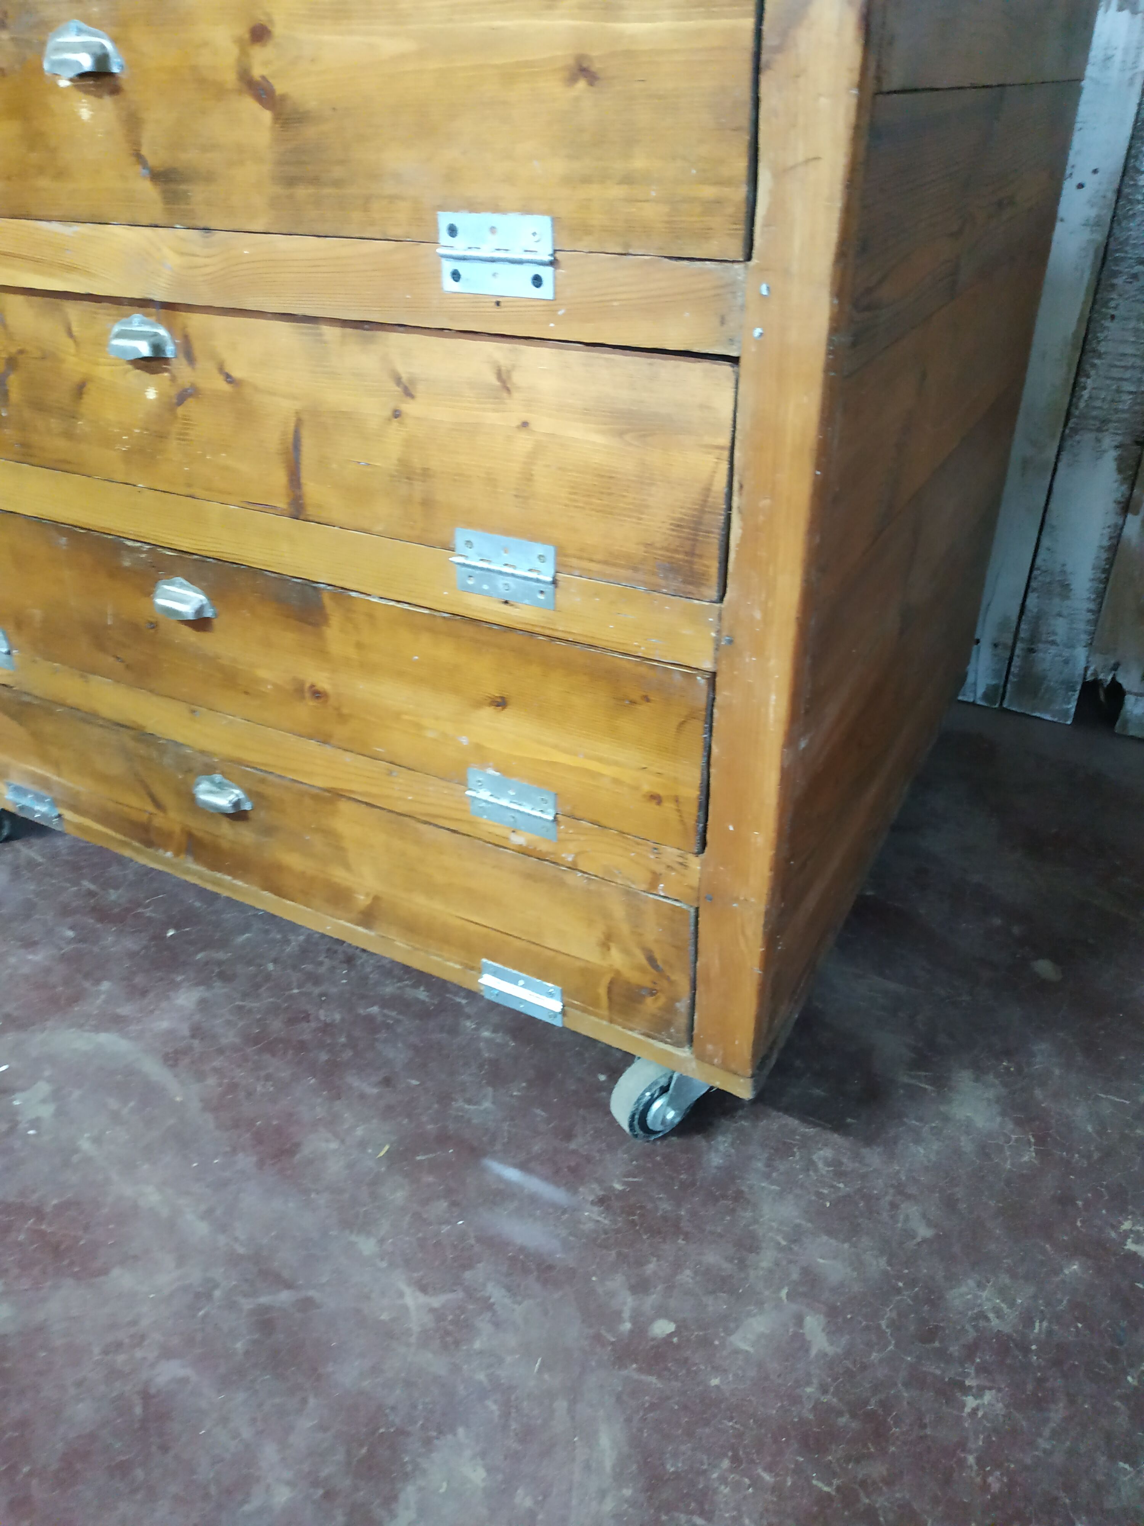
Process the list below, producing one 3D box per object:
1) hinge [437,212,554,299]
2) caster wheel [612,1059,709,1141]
[{"bbox_3d":[-0.045,-0.290,0.606,0.076,0.043,0.007,15,36,24],"label":"hinge"},{"bbox_3d":[0.081,0.271,0.905,0.095,0.101,0.052,-20,37,-27],"label":"caster wheel"}]

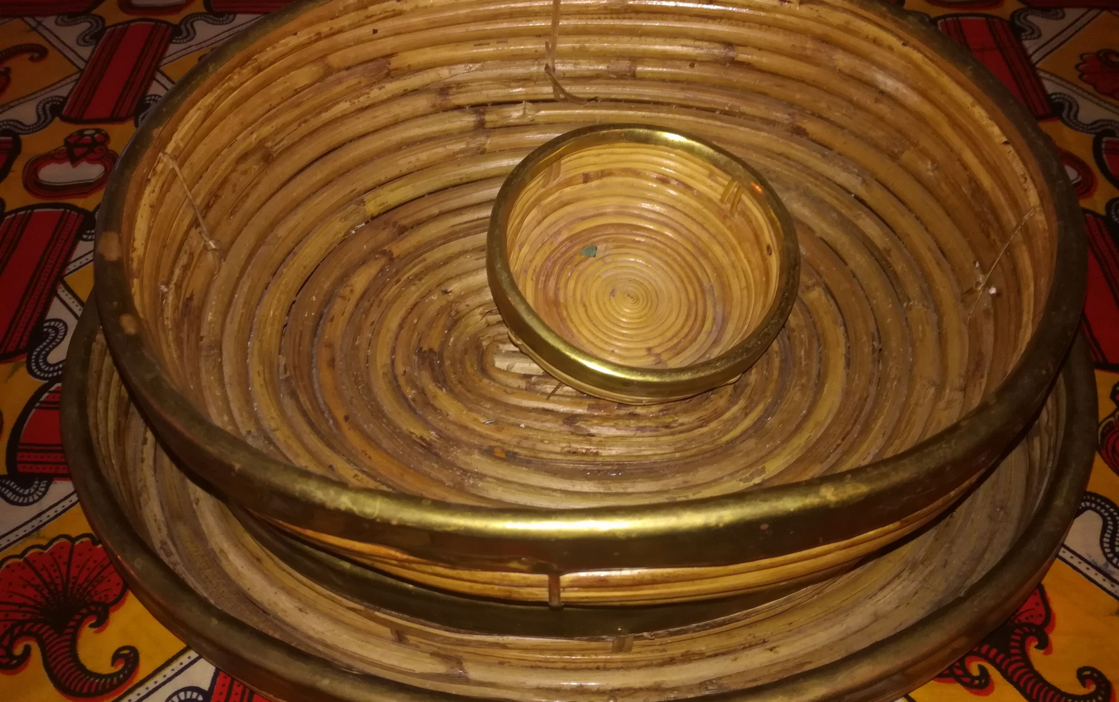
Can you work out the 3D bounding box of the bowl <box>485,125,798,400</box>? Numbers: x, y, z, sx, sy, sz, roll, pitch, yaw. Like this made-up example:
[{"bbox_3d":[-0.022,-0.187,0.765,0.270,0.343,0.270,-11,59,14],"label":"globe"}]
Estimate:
[{"bbox_3d":[0.039,-0.039,0.439,0.150,0.055,0.150,3,58,0],"label":"bowl"}]

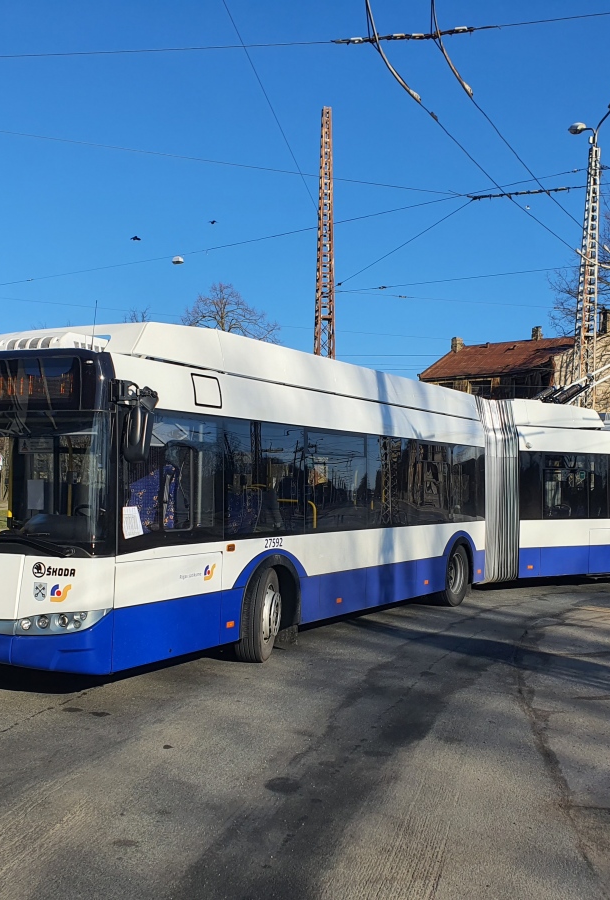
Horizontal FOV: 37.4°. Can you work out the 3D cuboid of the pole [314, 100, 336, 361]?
[{"bbox_3d":[0.503,-3.072,22.849,0.580,11.400,0.580,1,-3,-18],"label":"pole"}]

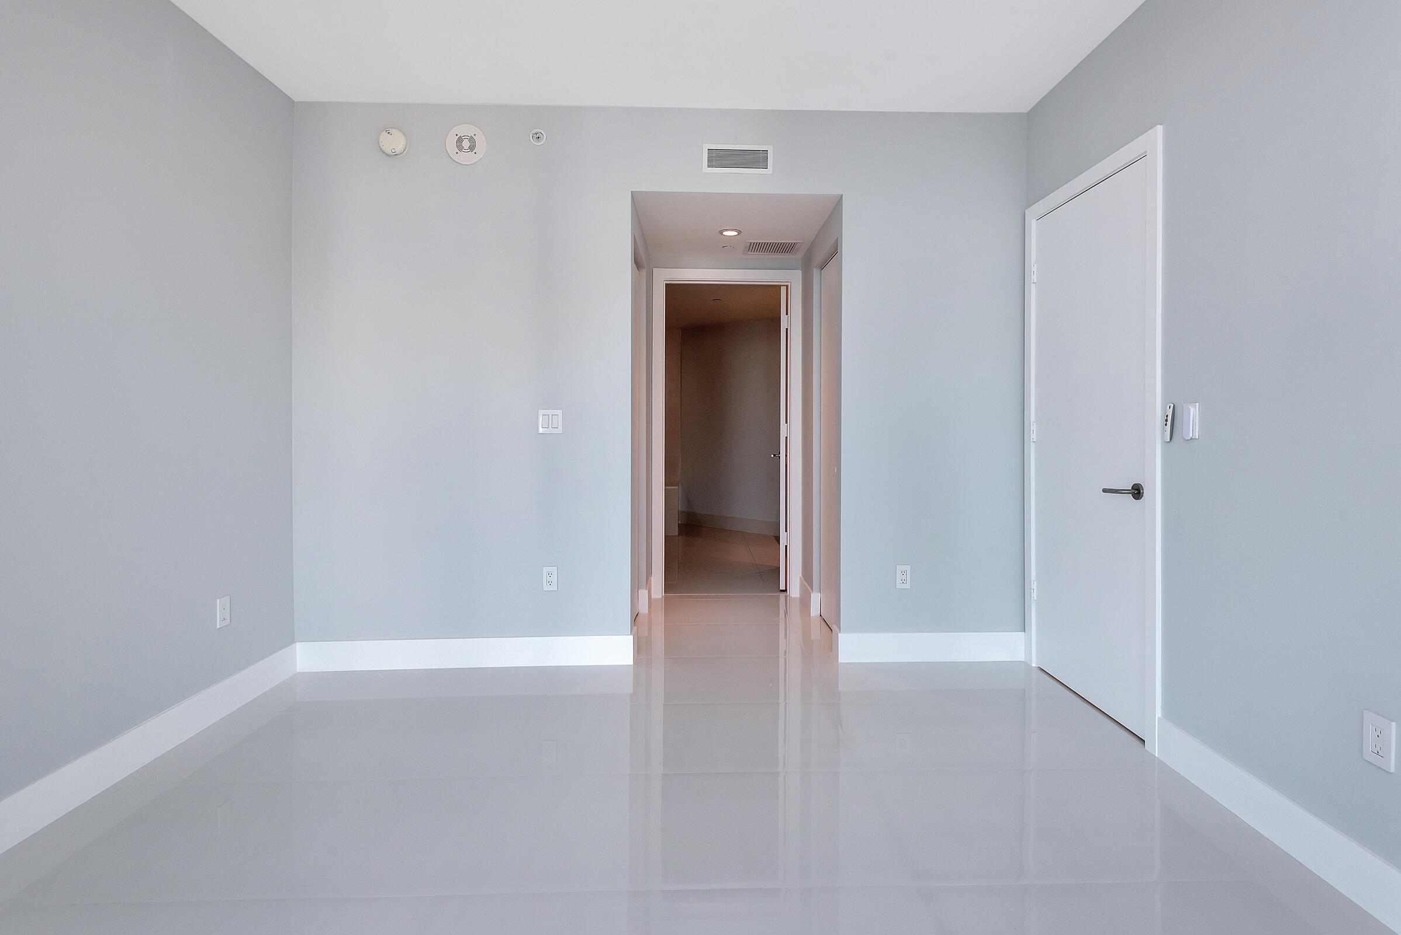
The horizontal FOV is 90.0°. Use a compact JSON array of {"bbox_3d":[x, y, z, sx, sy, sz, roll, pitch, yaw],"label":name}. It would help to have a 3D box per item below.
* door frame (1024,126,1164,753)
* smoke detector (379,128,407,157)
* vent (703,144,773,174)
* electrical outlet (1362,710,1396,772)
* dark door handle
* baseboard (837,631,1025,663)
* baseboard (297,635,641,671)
[{"bbox_3d":[1.634,-0.122,2.990,0.030,2.245,1.000,0,2,0],"label":"door frame"},{"bbox_3d":[-1.474,-1.565,3.373,0.142,0.142,0.045,0,2,-2],"label":"smoke detector"},{"bbox_3d":[0.185,-1.516,3.449,0.346,0.143,0.018,0,2,-2],"label":"vent"},{"bbox_3d":[1.636,0.661,1.692,0.010,0.118,0.076,0,2,0],"label":"electrical outlet"},{"bbox_3d":[1.609,0.093,2.674,0.064,0.063,0.163,0,2,0],"label":"dark door handle"},{"bbox_3d":[1.152,0.893,3.486,0.937,0.146,0.018,0,2,-2],"label":"baseboard"},{"bbox_3d":[-1.131,0.902,3.401,1.610,0.144,0.018,0,2,-2],"label":"baseboard"}]

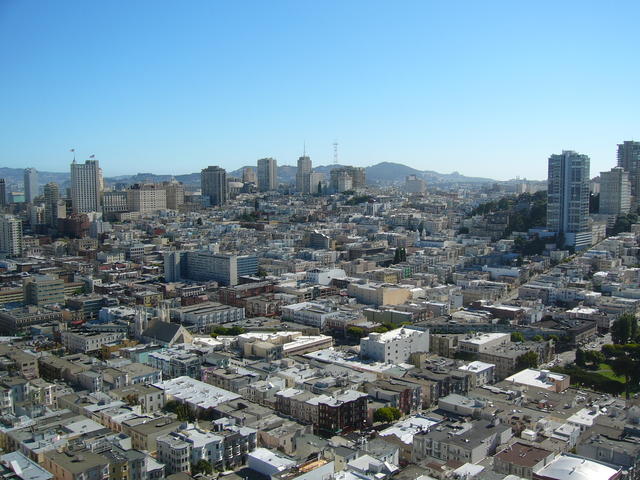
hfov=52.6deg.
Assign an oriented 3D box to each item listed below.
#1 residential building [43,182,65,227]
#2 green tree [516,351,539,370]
[{"bbox_3d":[-406.680,-52.200,983.480,24.990,67.140,17.490,5,7,44],"label":"residential building"},{"bbox_3d":[124.840,72.920,388.880,12.500,12.500,11.500,1,6,18],"label":"green tree"}]

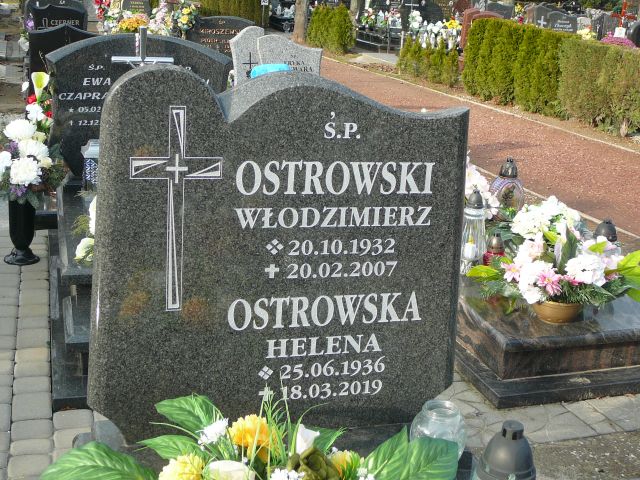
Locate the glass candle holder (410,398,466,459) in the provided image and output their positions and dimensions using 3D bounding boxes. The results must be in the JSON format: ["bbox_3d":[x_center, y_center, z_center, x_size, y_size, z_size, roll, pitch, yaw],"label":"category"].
[{"bbox_3d":[0.231,0.382,1.760,0.105,0.115,0.105,5,16,9],"label":"glass candle holder"}]

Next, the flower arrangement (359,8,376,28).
[{"bbox_3d":[0.865,-4.034,16.500,0.330,0.360,0.300,3,16,2],"label":"flower arrangement"}]

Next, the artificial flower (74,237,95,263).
[{"bbox_3d":[-0.810,0.033,3.150,0.090,0.090,0.085,-2,17,-14],"label":"artificial flower"}]

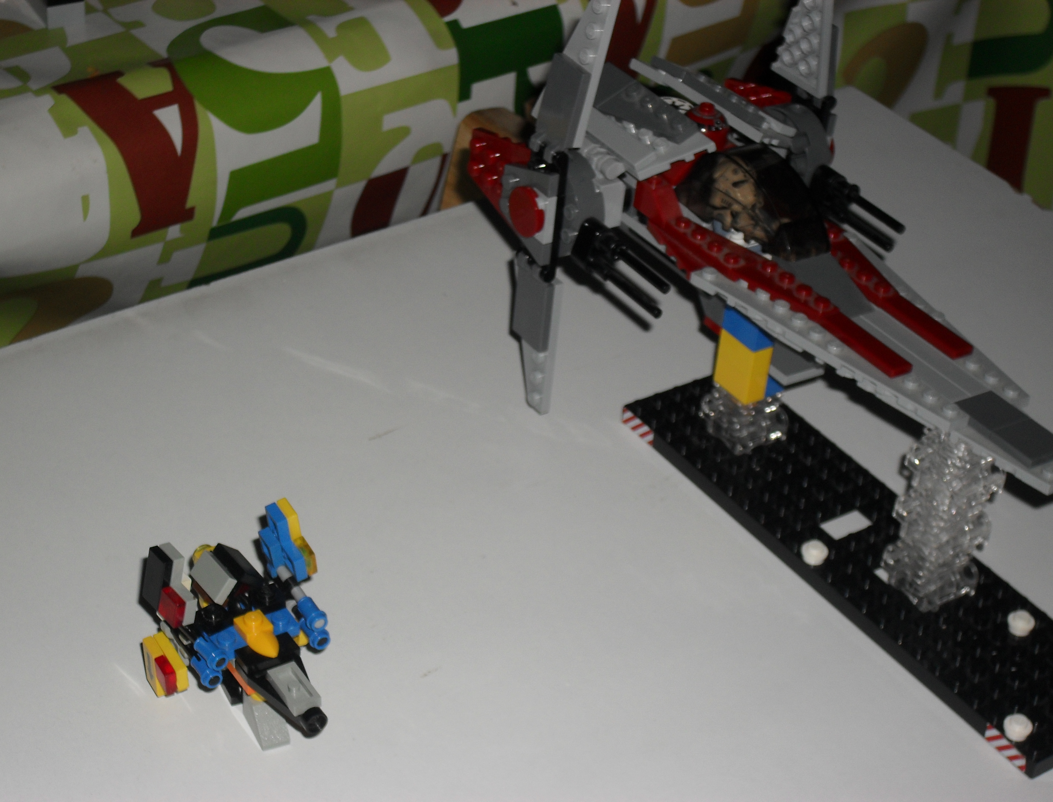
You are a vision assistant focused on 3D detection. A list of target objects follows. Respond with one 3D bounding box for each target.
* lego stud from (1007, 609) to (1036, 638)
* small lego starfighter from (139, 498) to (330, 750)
[{"bbox_3d":[0.145,0.065,0.697,0.008,0.005,0.008,3,36,-2],"label":"lego stud"},{"bbox_3d":[-0.072,0.067,0.639,0.042,0.056,0.065,-19,41,-28],"label":"small lego starfighter"}]

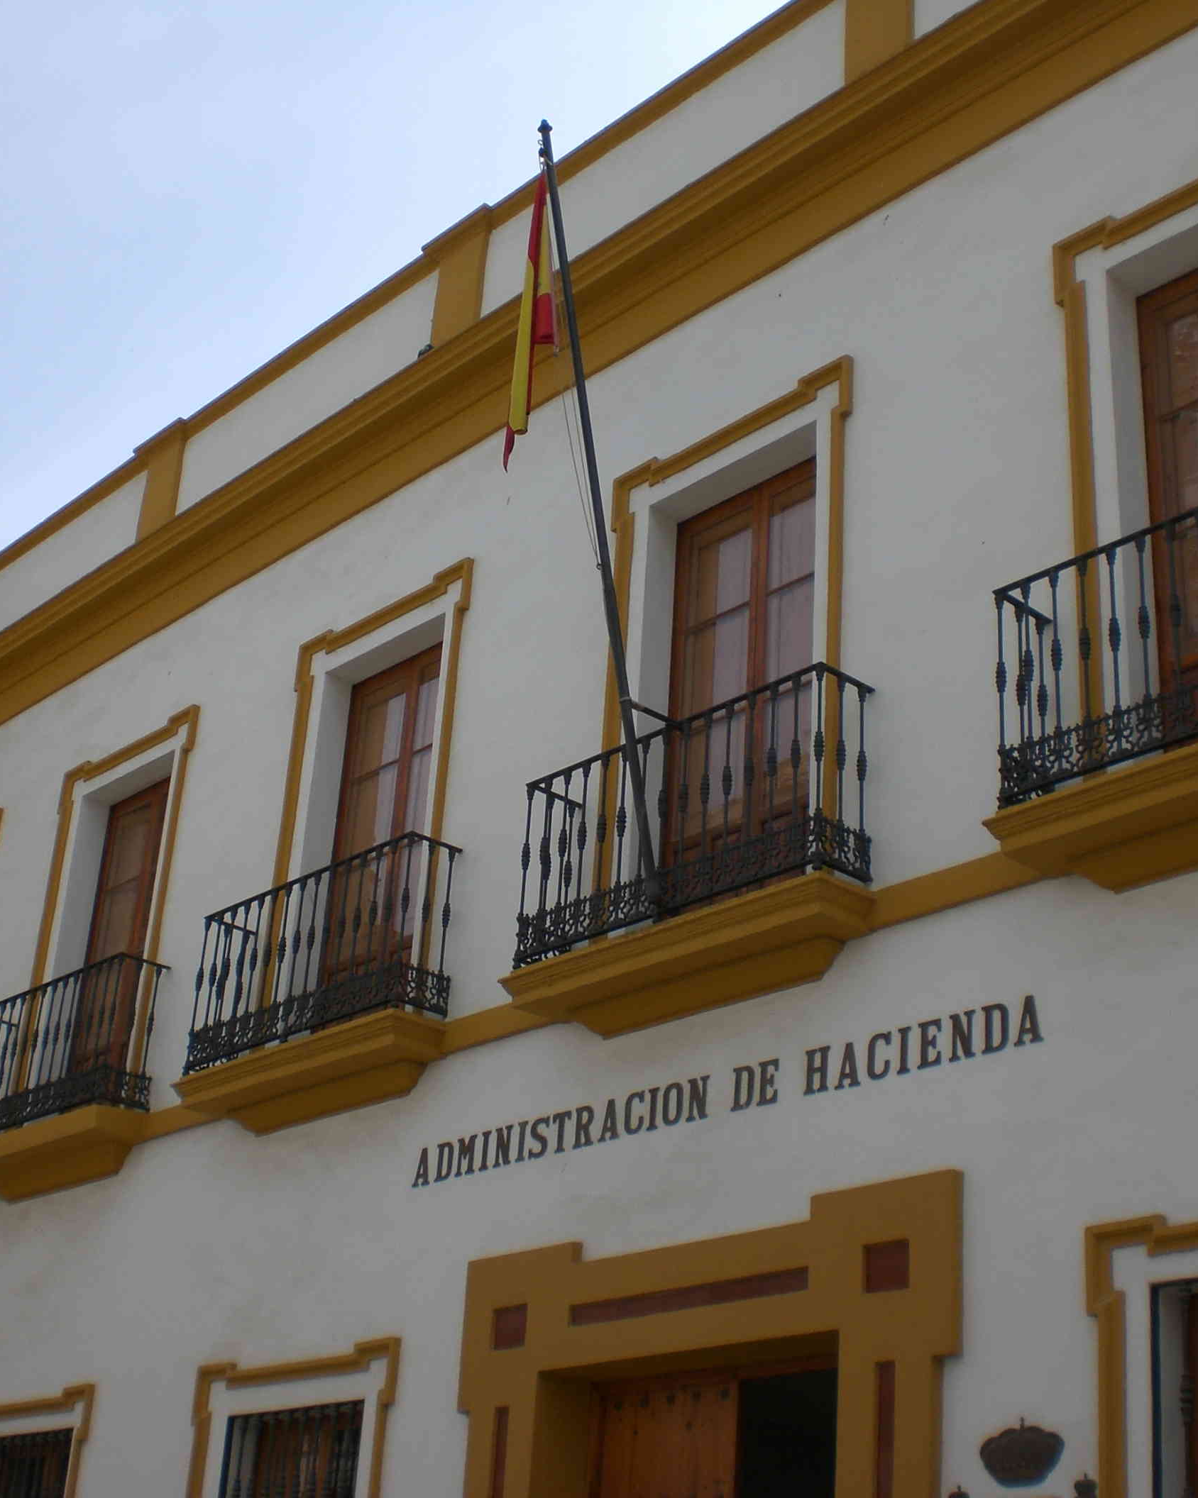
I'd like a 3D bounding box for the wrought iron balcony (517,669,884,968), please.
[{"bbox_3d":[0.406,0.387,10.054,0.353,0.960,1.921,25,-33,-37],"label":"wrought iron balcony"}]

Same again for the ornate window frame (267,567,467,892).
[{"bbox_3d":[-1.335,0.385,12.464,0.125,2.730,1.674,25,-33,-37],"label":"ornate window frame"}]

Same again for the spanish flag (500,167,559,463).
[{"bbox_3d":[-0.342,-2.123,11.051,0.241,1.690,0.227,23,-31,-37],"label":"spanish flag"}]

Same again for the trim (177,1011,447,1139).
[{"bbox_3d":[-1.707,1.897,12.593,0.426,0.341,2.151,23,-31,-37],"label":"trim"}]

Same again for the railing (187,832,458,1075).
[{"bbox_3d":[-1.646,1.271,12.875,0.398,1.037,2.094,23,-31,-37],"label":"railing"}]

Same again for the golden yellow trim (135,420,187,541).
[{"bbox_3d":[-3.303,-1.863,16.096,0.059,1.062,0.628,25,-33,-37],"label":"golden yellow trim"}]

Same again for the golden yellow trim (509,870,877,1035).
[{"bbox_3d":[0.349,0.987,9.785,0.356,0.287,2.068,25,-33,-37],"label":"golden yellow trim"}]

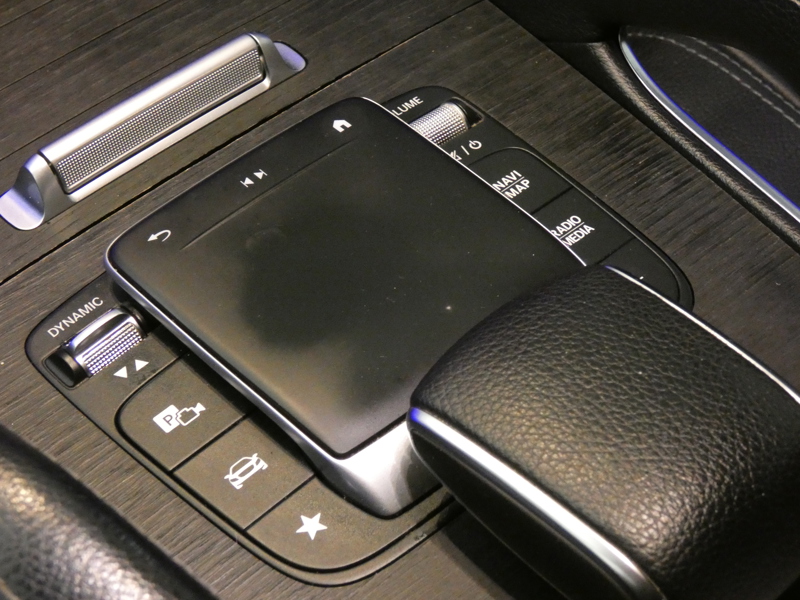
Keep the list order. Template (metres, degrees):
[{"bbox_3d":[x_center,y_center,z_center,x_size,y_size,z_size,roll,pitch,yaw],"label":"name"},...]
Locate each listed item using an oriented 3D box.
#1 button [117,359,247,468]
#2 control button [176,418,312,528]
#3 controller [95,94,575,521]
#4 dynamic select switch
[{"bbox_3d":[-0.052,0.027,0.345,0.026,0.005,0.027,-37,56,-22],"label":"button"},{"bbox_3d":[-0.035,0.040,0.332,0.024,0.005,0.024,-37,56,-22],"label":"control button"},{"bbox_3d":[-0.009,-0.004,0.360,0.089,0.013,0.107,-35,55,-25],"label":"controller"},{"bbox_3d":[-0.074,0.011,0.357,0.024,0.008,0.013,-35,55,-25],"label":"dynamic select switch"}]

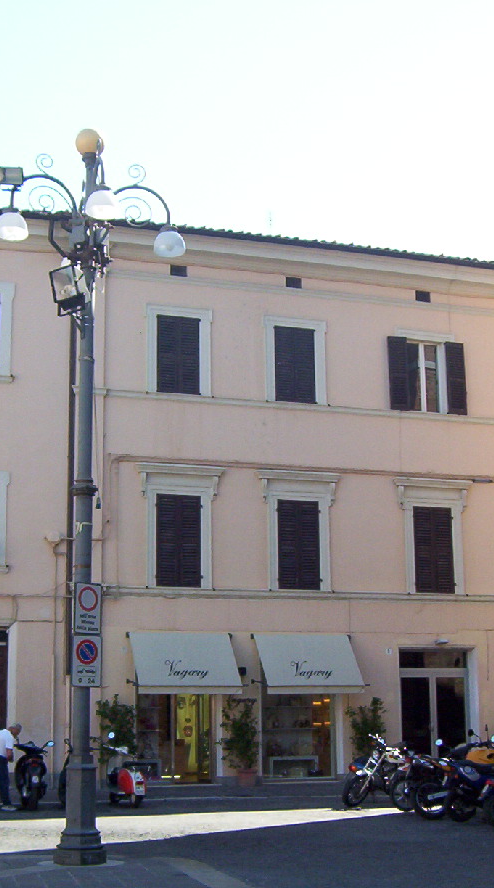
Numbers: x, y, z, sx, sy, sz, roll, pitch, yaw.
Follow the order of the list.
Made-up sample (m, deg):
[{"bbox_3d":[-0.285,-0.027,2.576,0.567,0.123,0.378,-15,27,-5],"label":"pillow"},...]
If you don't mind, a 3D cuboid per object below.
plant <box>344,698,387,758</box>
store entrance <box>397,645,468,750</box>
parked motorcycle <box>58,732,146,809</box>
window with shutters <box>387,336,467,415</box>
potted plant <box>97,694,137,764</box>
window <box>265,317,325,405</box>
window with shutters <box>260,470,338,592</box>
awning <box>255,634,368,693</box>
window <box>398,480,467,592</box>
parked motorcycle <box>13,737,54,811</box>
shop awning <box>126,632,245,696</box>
[{"bbox_3d":[2.537,6.318,26.138,0.840,1.877,0.800,3,-13,-18],"label":"plant"},{"bbox_3d":[4.155,6.010,27.584,1.643,2.812,0.200,3,-13,-18],"label":"store entrance"},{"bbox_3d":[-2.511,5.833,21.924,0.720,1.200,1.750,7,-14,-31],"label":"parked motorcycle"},{"bbox_3d":[4.100,-1.548,27.960,1.840,1.627,0.220,4,-13,-19],"label":"window with shutters"},{"bbox_3d":[-2.684,6.130,25.444,0.850,1.869,0.800,3,-12,-19],"label":"potted plant"},{"bbox_3d":[1.062,-1.827,26.998,1.300,1.837,0.200,4,-13,-19],"label":"window"},{"bbox_3d":[1.176,2.012,28.214,1.759,2.715,0.280,3,-12,-19],"label":"window with shutters"},{"bbox_3d":[1.276,4.514,25.277,2.128,1.210,0.800,4,-13,-19],"label":"awning"},{"bbox_3d":[4.235,2.140,28.182,1.769,2.609,0.280,3,-13,-18],"label":"window"},{"bbox_3d":[-3.862,5.838,21.924,0.720,1.240,1.850,3,-13,-15],"label":"parked motorcycle"},{"bbox_3d":[-1.220,4.342,24.421,2.147,1.205,0.800,4,-13,-19],"label":"shop awning"}]

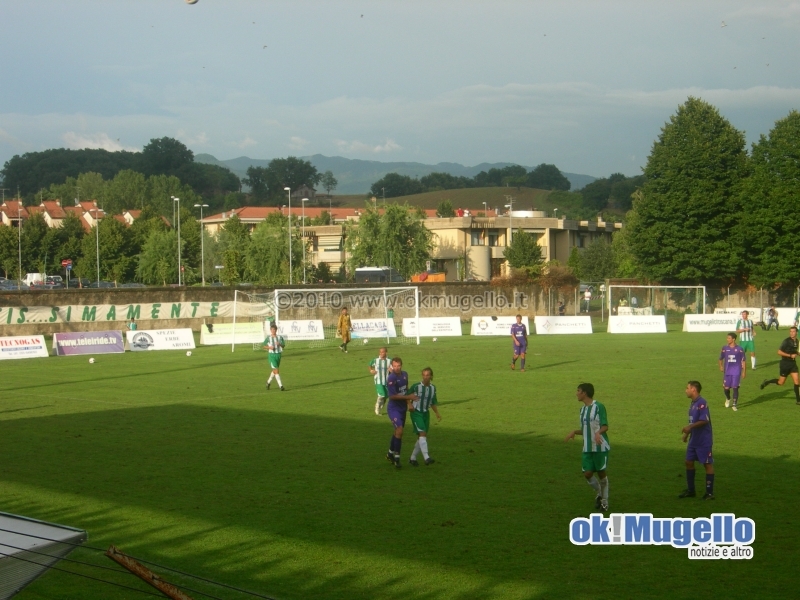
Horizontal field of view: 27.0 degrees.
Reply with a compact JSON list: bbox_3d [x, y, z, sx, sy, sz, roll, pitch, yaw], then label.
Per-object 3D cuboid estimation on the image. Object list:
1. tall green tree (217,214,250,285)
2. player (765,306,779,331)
[{"bbox_3d":[-16.457,-4.539,165.082,3.600,7.880,3.600,-1,1,0],"label":"tall green tree"},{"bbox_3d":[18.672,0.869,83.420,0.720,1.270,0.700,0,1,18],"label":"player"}]

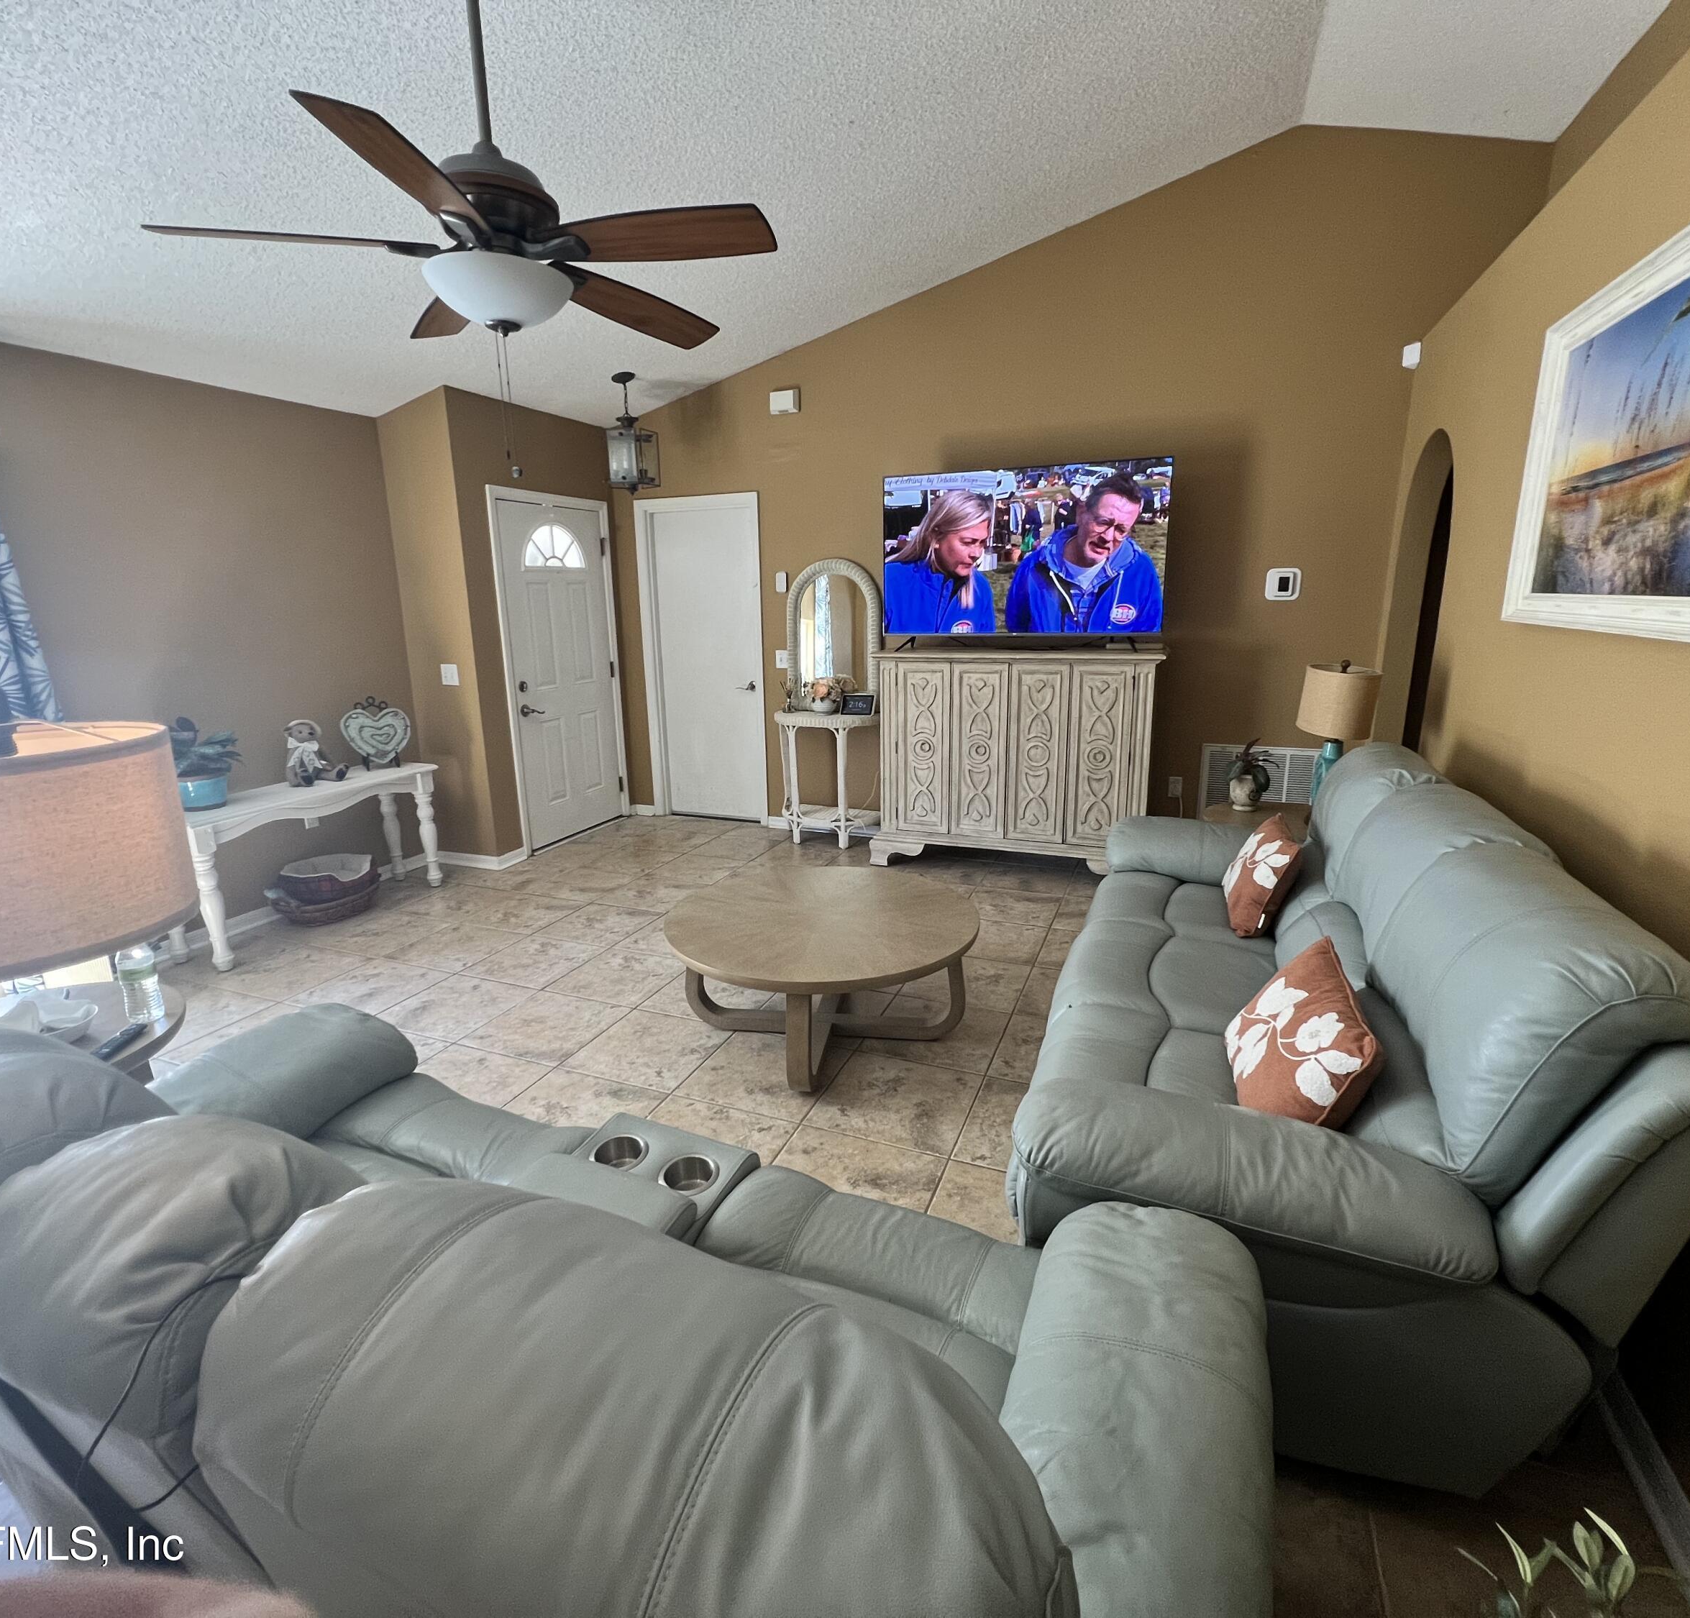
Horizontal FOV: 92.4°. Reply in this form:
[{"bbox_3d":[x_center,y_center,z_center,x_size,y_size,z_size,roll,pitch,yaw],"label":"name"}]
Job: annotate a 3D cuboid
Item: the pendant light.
[{"bbox_3d":[-1.212,-2.095,4.568,0.210,0.640,0.210,5,15,21],"label":"pendant light"}]

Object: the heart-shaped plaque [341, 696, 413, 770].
[{"bbox_3d":[-2.407,-0.381,4.186,0.310,0.355,0.120,-9,16,-32],"label":"heart-shaped plaque"}]

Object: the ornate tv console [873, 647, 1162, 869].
[{"bbox_3d":[0.916,-0.244,4.411,1.475,1.182,0.460,5,15,21],"label":"ornate tv console"}]

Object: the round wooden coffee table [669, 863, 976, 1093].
[{"bbox_3d":[-0.063,0.535,2.625,0.990,0.405,0.990,-1,13,0],"label":"round wooden coffee table"}]

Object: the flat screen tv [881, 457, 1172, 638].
[{"bbox_3d":[0.893,-1.310,4.164,1.440,0.840,0.090,5,15,21],"label":"flat screen tv"}]

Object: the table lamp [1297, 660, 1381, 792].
[{"bbox_3d":[2.007,-0.289,3.332,0.280,0.635,0.280,4,14,22],"label":"table lamp"}]

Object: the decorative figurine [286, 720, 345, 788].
[{"bbox_3d":[-2.454,-0.258,3.709,0.210,0.285,0.190,4,14,22],"label":"decorative figurine"}]

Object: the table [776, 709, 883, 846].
[{"bbox_3d":[-0.105,-0.191,5.039,0.690,0.810,0.350,5,15,21],"label":"table"}]

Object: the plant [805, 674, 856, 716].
[{"bbox_3d":[-0.084,-0.691,4.891,0.260,0.230,0.220,5,15,21],"label":"plant"}]

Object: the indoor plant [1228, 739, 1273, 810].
[{"bbox_3d":[1.749,-0.147,3.483,0.180,0.300,0.190,4,14,22],"label":"indoor plant"}]

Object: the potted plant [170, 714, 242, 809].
[{"bbox_3d":[-2.599,-0.186,3.232,0.280,0.360,0.290,4,14,22],"label":"potted plant"}]

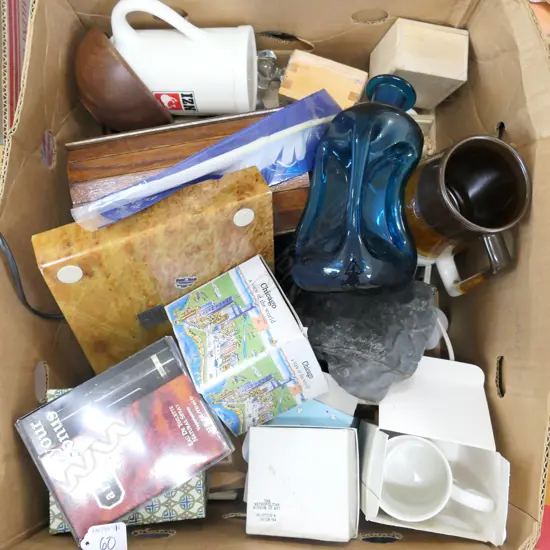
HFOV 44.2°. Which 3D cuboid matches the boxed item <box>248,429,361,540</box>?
[{"bbox_3d":[0.031,0.207,0.683,0.100,0.065,0.103,0,78,15],"label":"boxed item"}]

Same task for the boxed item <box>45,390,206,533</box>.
[{"bbox_3d":[-0.150,0.187,0.713,0.159,0.050,0.144,-1,84,1],"label":"boxed item"}]

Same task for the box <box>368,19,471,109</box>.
[{"bbox_3d":[0.143,-0.209,0.680,0.073,0.072,0.050,5,81,-12],"label":"box"}]

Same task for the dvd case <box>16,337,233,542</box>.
[{"bbox_3d":[-0.145,0.161,0.670,0.166,0.022,0.132,-29,76,-14],"label":"dvd case"}]

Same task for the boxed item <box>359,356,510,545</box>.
[{"bbox_3d":[0.158,0.179,0.690,0.122,0.103,0.150,7,84,2],"label":"boxed item"}]

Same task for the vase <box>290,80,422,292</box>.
[{"bbox_3d":[0.095,-0.093,0.653,0.108,0.106,0.205,8,67,15],"label":"vase"}]

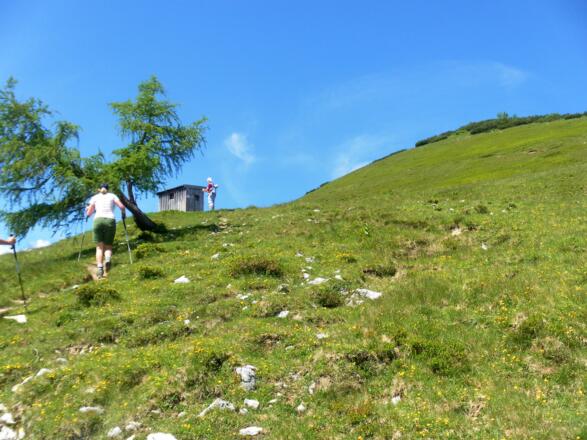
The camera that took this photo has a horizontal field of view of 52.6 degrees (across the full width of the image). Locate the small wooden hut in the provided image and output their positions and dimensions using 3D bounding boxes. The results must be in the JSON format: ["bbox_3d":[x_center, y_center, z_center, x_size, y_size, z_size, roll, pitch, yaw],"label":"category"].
[{"bbox_3d":[-6.667,-1.055,35.000,2.300,1.750,1.500,-6,-9,39],"label":"small wooden hut"}]

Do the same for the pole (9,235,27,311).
[{"bbox_3d":[-4.092,0.779,8.800,0.080,1.140,0.060,-11,6,-36],"label":"pole"}]

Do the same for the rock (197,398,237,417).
[{"bbox_3d":[-0.499,1.231,3.900,0.235,0.085,0.160,1,-7,-7],"label":"rock"}]

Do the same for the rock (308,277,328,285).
[{"bbox_3d":[0.303,0.735,7.200,0.235,0.075,0.170,0,-7,2],"label":"rock"}]

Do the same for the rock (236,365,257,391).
[{"bbox_3d":[-0.325,1.088,4.100,0.140,0.160,0.130,0,-12,0],"label":"rock"}]

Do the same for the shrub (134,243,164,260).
[{"bbox_3d":[-2.789,0.615,11.500,0.550,0.310,0.500,2,-7,-14],"label":"shrub"}]

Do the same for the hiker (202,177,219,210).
[{"bbox_3d":[-4.196,-1.340,30.000,0.720,1.730,0.520,-1,-12,5],"label":"hiker"}]

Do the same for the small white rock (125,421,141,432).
[{"bbox_3d":[-0.977,1.253,3.600,0.100,0.070,0.085,0,-12,0],"label":"small white rock"}]

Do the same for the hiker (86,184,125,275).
[{"bbox_3d":[-3.295,0.202,10.400,0.700,1.670,0.580,1,-12,-7],"label":"hiker"}]

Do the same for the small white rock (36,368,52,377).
[{"bbox_3d":[-2.224,1.361,5.300,0.140,0.055,0.100,3,-8,-23],"label":"small white rock"}]

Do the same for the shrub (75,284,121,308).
[{"bbox_3d":[-2.642,1.018,8.000,0.620,0.280,0.500,0,-12,0],"label":"shrub"}]

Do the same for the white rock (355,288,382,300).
[{"bbox_3d":[0.783,0.778,6.200,0.280,0.100,0.200,-1,-7,7],"label":"white rock"}]

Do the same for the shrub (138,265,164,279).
[{"bbox_3d":[-2.369,0.859,9.900,0.430,0.230,0.380,0,-12,0],"label":"shrub"}]

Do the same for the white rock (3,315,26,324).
[{"bbox_3d":[-3.831,1.365,8.150,0.320,0.110,0.200,3,-8,-25],"label":"white rock"}]

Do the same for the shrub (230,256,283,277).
[{"bbox_3d":[-0.564,0.690,8.800,0.790,0.290,0.600,0,-12,0],"label":"shrub"}]

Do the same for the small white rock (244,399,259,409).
[{"bbox_3d":[-0.275,1.199,3.880,0.088,0.055,0.075,0,-7,-4],"label":"small white rock"}]

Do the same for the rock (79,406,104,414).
[{"bbox_3d":[-1.362,1.284,4.000,0.175,0.060,0.120,0,-12,0],"label":"rock"}]

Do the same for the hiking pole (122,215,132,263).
[{"bbox_3d":[-3.021,0.300,10.800,0.050,1.050,0.050,-9,-6,0],"label":"hiking pole"}]

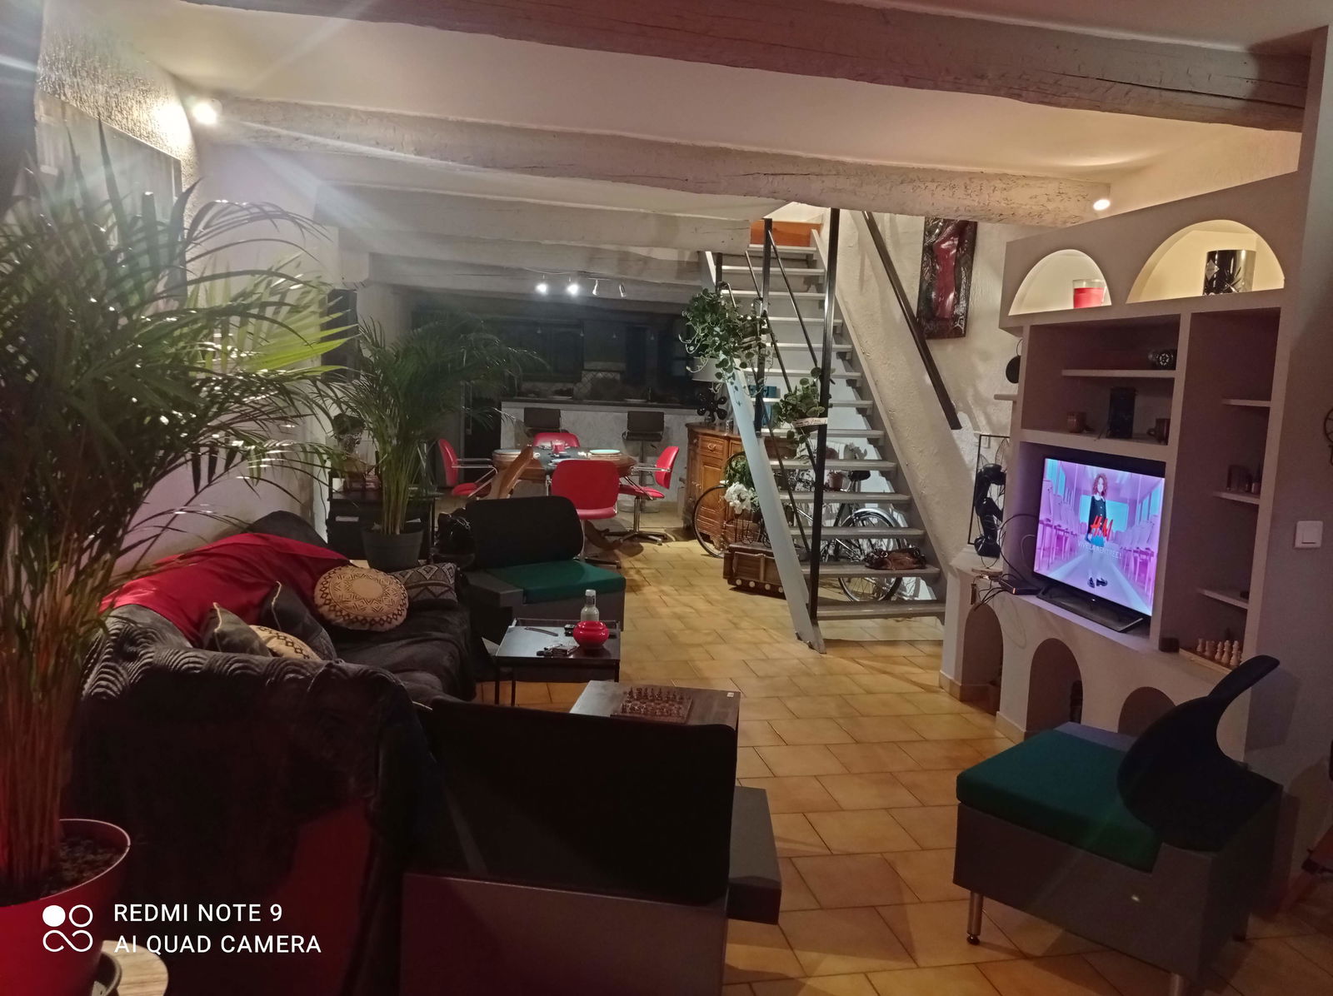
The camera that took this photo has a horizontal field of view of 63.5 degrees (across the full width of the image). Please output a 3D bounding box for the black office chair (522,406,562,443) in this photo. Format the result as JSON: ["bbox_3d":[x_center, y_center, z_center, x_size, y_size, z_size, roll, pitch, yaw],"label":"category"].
[{"bbox_3d":[-1.301,-0.405,11.402,0.440,1.070,0.460,2,7,-1],"label":"black office chair"}]

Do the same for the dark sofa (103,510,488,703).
[{"bbox_3d":[-1.218,0.645,4.014,0.960,0.880,2.500,1,7,-9],"label":"dark sofa"}]

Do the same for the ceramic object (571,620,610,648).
[{"bbox_3d":[-0.299,0.538,4.251,0.145,0.090,0.145,1,7,-4],"label":"ceramic object"}]

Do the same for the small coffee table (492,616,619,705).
[{"bbox_3d":[-0.424,0.791,4.340,0.465,0.500,0.510,1,7,-4],"label":"small coffee table"}]

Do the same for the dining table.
[{"bbox_3d":[-0.952,0.009,9.872,1.270,0.740,2.200,0,7,-10],"label":"dining table"}]

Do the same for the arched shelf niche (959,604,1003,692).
[{"bbox_3d":[1.663,0.771,5.181,0.330,0.530,0.380,1,7,-11],"label":"arched shelf niche"}]

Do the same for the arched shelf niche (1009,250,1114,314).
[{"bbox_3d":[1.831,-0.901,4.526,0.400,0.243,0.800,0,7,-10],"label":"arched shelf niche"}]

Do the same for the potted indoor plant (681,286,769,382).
[{"bbox_3d":[0.438,-1.211,7.927,0.620,0.700,0.550,1,7,-11],"label":"potted indoor plant"}]

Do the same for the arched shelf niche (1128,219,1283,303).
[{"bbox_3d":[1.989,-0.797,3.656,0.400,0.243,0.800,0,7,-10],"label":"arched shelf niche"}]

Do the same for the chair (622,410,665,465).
[{"bbox_3d":[-0.261,-0.392,11.883,0.450,1.110,0.480,0,7,-10],"label":"chair"}]

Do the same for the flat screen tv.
[{"bbox_3d":[1.840,0.148,4.570,0.080,0.570,0.955,1,7,-9],"label":"flat screen tv"}]

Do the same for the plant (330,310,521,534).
[{"bbox_3d":[-1.298,-0.314,5.900,1.000,1.420,1.050,1,7,-11],"label":"plant"}]

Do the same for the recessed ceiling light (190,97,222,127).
[{"bbox_3d":[-1.724,-1.445,4.030,0.100,0.095,0.100,5,7,24],"label":"recessed ceiling light"}]

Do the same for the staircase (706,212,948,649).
[{"bbox_3d":[1.034,-0.665,7.600,0.860,2.750,3.200,1,7,-11],"label":"staircase"}]

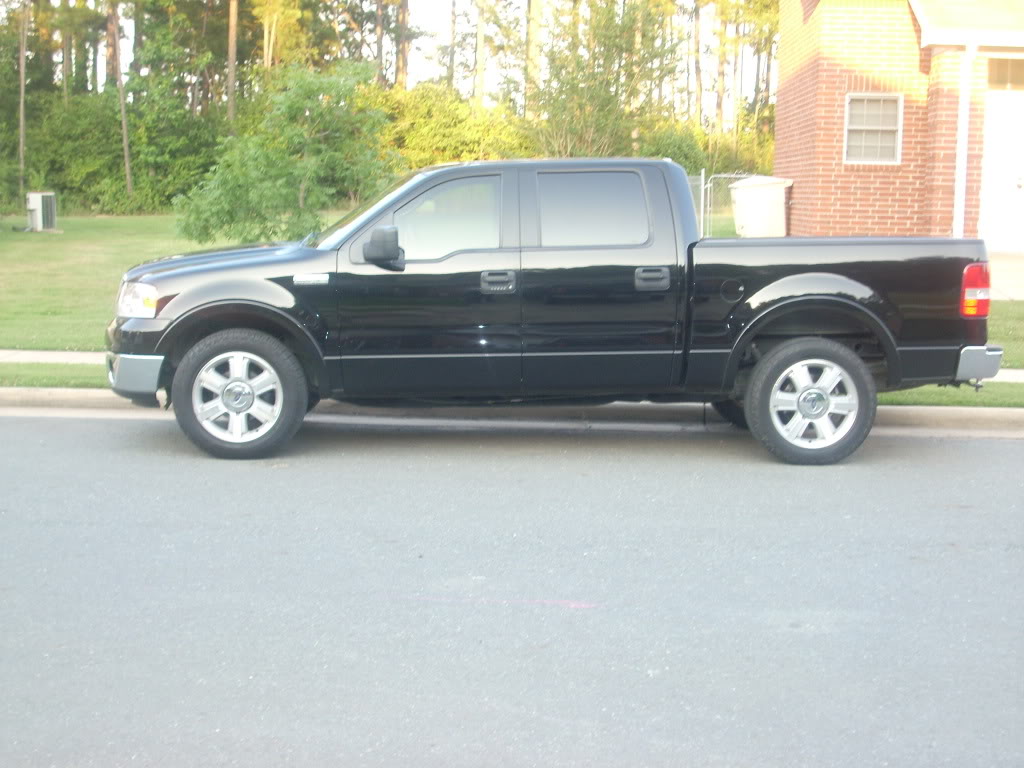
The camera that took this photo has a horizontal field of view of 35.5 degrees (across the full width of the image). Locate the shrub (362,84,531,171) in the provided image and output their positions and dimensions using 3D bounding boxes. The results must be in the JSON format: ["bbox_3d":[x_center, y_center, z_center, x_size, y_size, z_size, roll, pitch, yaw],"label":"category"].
[{"bbox_3d":[-1.956,-7.434,50.000,5.200,3.900,4.000,1,7,-3],"label":"shrub"}]

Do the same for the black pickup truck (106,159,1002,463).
[{"bbox_3d":[0.187,-0.555,10.636,5.685,1.880,2.060,1,7,-3],"label":"black pickup truck"}]

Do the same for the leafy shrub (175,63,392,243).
[{"bbox_3d":[-2.861,-2.736,20.000,2.700,2.600,2.600,1,7,-3],"label":"leafy shrub"}]

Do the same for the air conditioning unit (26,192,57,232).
[{"bbox_3d":[-10.004,-3.650,34.000,0.580,0.820,0.580,1,7,-3],"label":"air conditioning unit"}]

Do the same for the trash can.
[{"bbox_3d":[3.327,-2.220,21.465,0.820,1.100,0.700,1,7,-3],"label":"trash can"}]

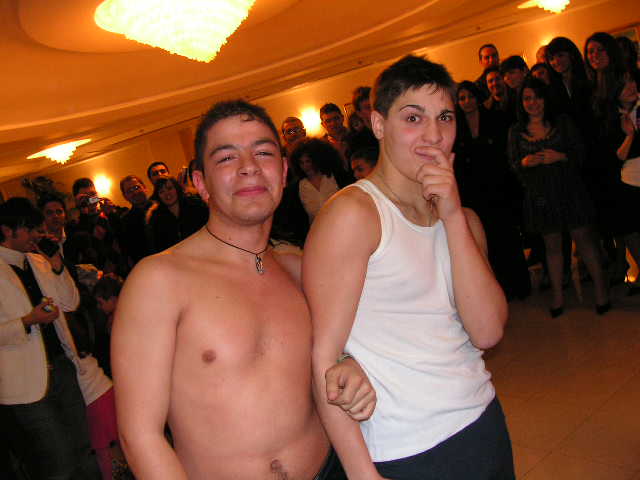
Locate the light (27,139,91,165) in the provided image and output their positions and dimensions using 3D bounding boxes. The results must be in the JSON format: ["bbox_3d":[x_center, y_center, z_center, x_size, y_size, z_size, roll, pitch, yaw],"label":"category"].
[{"bbox_3d":[-3.633,-1.209,9.300,0.930,0.240,0.930,-16,9,0],"label":"light"}]

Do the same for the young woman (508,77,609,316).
[{"bbox_3d":[1.574,-0.291,4.450,0.500,1.600,0.360,-11,10,24],"label":"young woman"}]

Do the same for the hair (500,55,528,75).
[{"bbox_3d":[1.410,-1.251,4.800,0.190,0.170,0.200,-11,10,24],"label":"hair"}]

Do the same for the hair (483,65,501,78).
[{"bbox_3d":[1.290,-1.238,4.950,0.170,0.150,0.190,-15,9,3],"label":"hair"}]

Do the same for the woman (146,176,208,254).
[{"bbox_3d":[-0.831,0.341,4.678,0.460,1.600,0.320,-18,9,-14],"label":"woman"}]

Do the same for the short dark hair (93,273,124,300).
[{"bbox_3d":[-1.112,0.255,3.500,0.170,0.160,0.180,-17,9,-11],"label":"short dark hair"}]

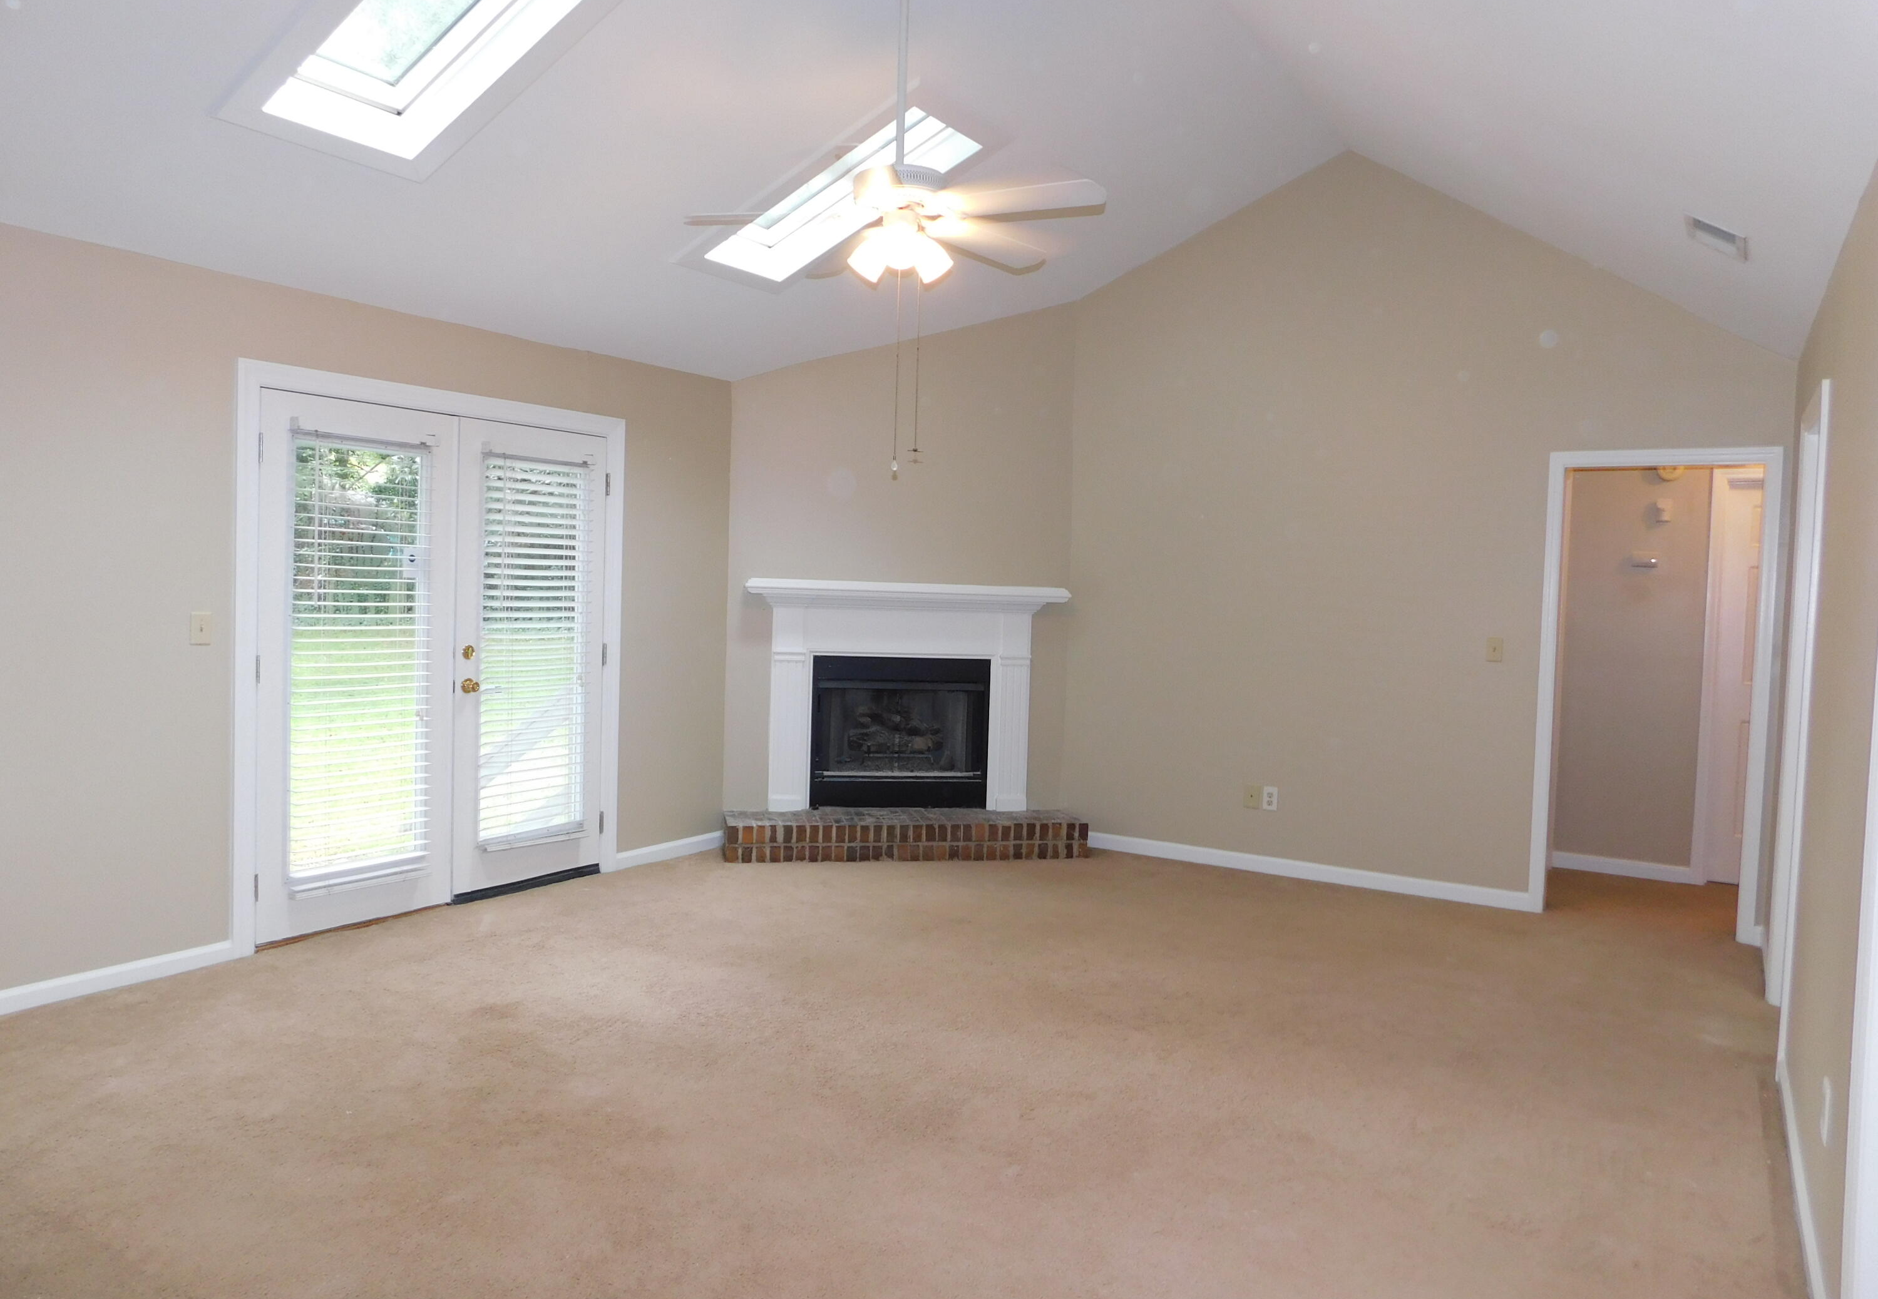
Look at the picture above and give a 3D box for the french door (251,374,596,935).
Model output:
[{"bbox_3d":[-2.034,0.053,5.207,0.050,2.036,1.617,3,3,33],"label":"french door"}]

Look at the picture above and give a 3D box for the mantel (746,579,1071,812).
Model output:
[{"bbox_3d":[-0.165,0.264,6.703,1.751,1.240,0.180,1,3,-12],"label":"mantel"}]

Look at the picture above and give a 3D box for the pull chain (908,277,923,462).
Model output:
[{"bbox_3d":[-0.070,-0.900,3.950,0.035,0.602,0.030,2,3,-1],"label":"pull chain"}]

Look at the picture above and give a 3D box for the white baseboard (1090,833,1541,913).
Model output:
[{"bbox_3d":[1.783,1.108,6.306,2.257,0.082,0.016,3,3,33],"label":"white baseboard"}]

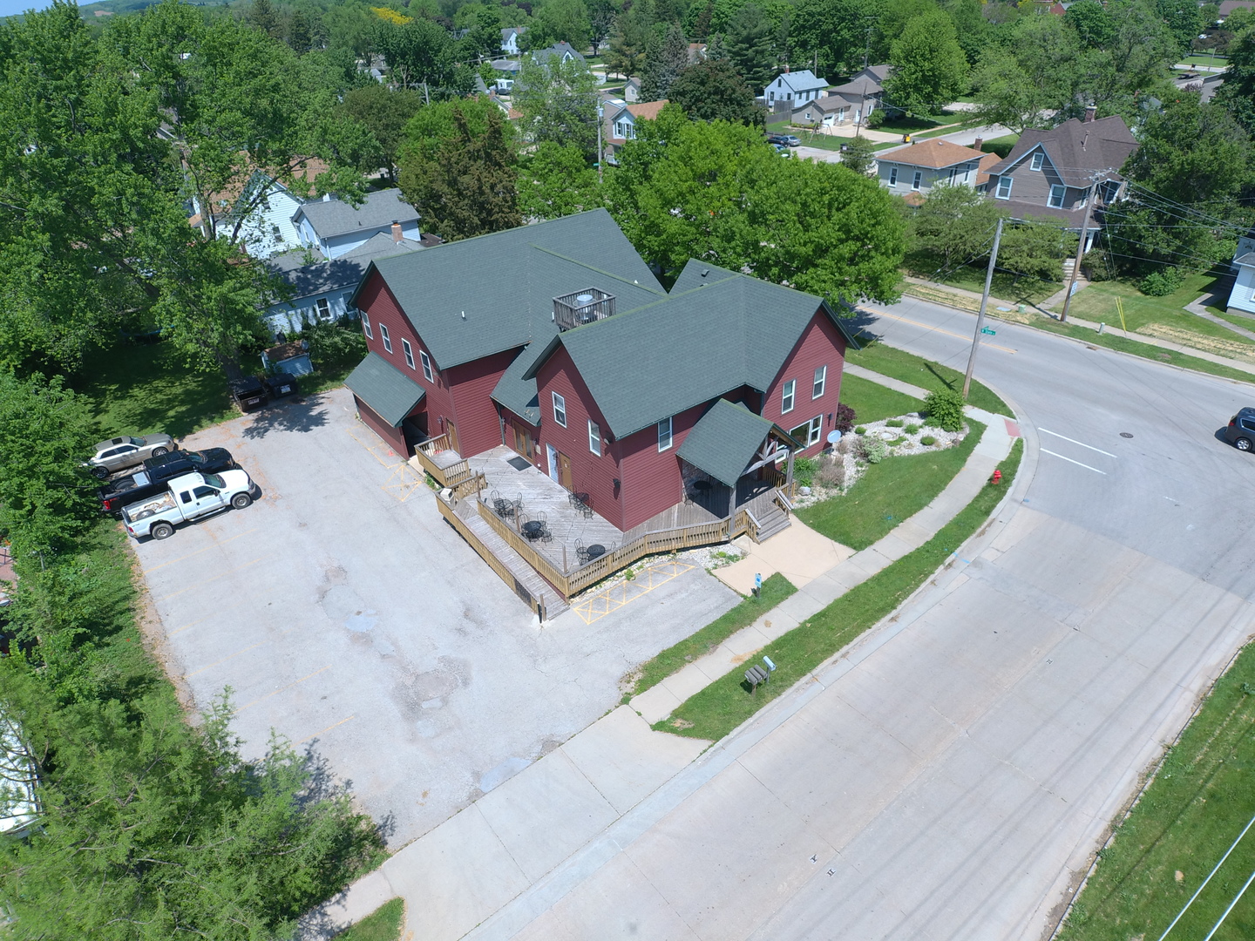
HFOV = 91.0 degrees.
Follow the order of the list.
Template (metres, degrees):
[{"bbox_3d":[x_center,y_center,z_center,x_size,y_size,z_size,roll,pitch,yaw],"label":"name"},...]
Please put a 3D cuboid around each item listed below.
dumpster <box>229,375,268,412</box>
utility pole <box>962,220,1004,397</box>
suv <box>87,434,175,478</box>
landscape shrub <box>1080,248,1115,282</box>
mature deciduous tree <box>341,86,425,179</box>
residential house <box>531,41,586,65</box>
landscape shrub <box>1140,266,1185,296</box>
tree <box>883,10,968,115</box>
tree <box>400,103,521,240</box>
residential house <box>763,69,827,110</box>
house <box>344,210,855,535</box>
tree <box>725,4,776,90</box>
[{"bbox_3d":[-25.437,-5.098,41.560,1.800,1.400,1.500,-27,43,-31],"label":"dumpster"},{"bbox_3d":[19.863,-8.564,34.510,0.380,10.447,0.380,-28,43,-31],"label":"utility pole"},{"bbox_3d":[-29.478,-1.083,36.114,5.000,1.480,1.880,-27,43,-30],"label":"suv"},{"bbox_3d":[40.765,-17.650,52.766,2.800,2.500,2.800,-28,43,-30],"label":"landscape shrub"},{"bbox_3d":[-35.050,-47.312,87.185,11.500,13.000,11.500,-28,43,-30],"label":"mature deciduous tree"},{"bbox_3d":[-17.823,-104.750,157.294,12.500,8.095,11.000,-28,43,-31],"label":"residential house"},{"bbox_3d":[45.043,-15.883,52.000,3.100,2.100,3.100,-2,36,0],"label":"landscape shrub"},{"bbox_3d":[61.903,-84.607,128.000,16.000,17.500,16.000,-2,36,0],"label":"tree"},{"bbox_3d":[-15.342,-25.992,56.892,10.500,14.000,11.000,-28,43,-30],"label":"tree"},{"bbox_3d":[36.505,-80.762,129.965,13.500,6.500,8.400,-28,43,-30],"label":"residential house"},{"bbox_3d":[-2.883,-6.663,34.737,19.793,10.500,25.699,-27,43,-31],"label":"house"},{"bbox_3d":[28.459,-95.696,139.518,11.933,16.165,11.933,-2,36,1],"label":"tree"}]

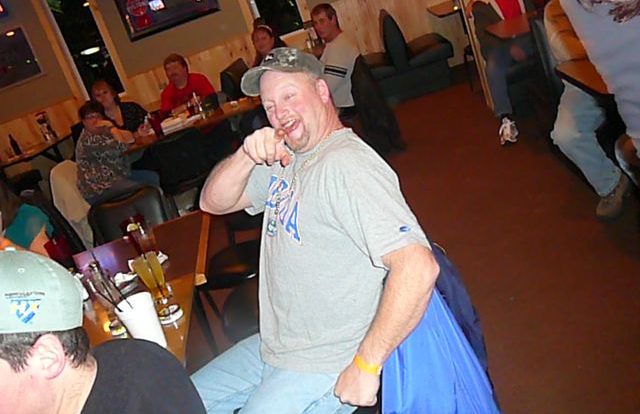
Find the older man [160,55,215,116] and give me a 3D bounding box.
[{"bbox_3d":[-0.960,-0.674,5.438,0.560,1.280,0.730,-17,18,5],"label":"older man"}]

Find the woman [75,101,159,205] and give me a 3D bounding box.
[{"bbox_3d":[-1.452,-0.289,4.957,0.740,1.170,0.520,-16,18,9],"label":"woman"}]

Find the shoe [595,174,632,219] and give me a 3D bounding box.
[{"bbox_3d":[1.409,-0.066,3.125,0.110,0.130,0.300,0,26,46],"label":"shoe"}]

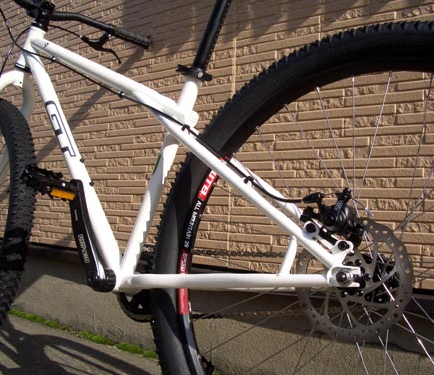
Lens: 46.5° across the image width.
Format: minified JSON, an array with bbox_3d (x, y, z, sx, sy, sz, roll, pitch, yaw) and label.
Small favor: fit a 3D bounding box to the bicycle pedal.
[{"bbox_3d":[-0.300,-0.008,0.914,0.065,0.027,0.090,31,7,35],"label":"bicycle pedal"}]

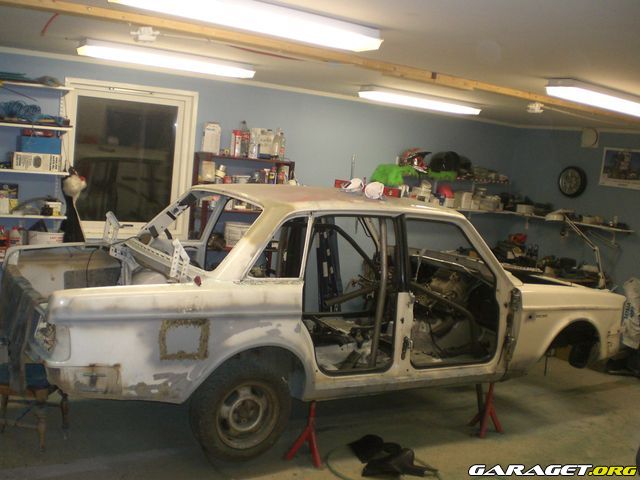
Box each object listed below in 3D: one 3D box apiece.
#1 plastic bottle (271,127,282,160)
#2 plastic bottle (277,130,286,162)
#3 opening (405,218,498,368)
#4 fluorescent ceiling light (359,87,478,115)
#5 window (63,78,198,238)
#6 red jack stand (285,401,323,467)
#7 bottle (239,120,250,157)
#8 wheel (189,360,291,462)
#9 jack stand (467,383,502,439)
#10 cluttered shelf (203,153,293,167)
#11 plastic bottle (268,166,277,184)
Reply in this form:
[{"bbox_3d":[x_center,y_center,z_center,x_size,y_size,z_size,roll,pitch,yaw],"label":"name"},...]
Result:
[{"bbox_3d":[-0.408,-0.905,6.590,0.075,0.270,0.075,6,7,-1],"label":"plastic bottle"},{"bbox_3d":[-0.360,-0.890,6.650,0.068,0.265,0.068,6,7,-1],"label":"plastic bottle"},{"bbox_3d":[0.903,0.359,4.737,0.860,0.970,0.180,2,8,-28],"label":"opening"},{"bbox_3d":[0.914,-1.241,6.295,1.250,0.090,0.180,1,8,-31],"label":"fluorescent ceiling light"},{"bbox_3d":[-1.626,-0.685,5.980,1.150,1.290,0.100,1,8,-34],"label":"window"},{"bbox_3d":[-0.096,1.164,4.259,0.220,0.390,0.220,2,8,-28],"label":"red jack stand"},{"bbox_3d":[-0.683,-0.922,6.401,0.085,0.325,0.085,6,7,-1],"label":"bottle"},{"bbox_3d":[-0.462,1.033,4.203,0.610,0.610,0.190,2,8,-28],"label":"wheel"},{"bbox_3d":[1.169,1.202,4.968,0.220,0.390,0.220,2,8,-28],"label":"jack stand"},{"bbox_3d":[-0.664,-0.746,6.435,0.880,0.050,0.280,1,8,-34],"label":"cluttered shelf"},{"bbox_3d":[-0.451,-0.591,6.645,0.060,0.190,0.060,1,8,-34],"label":"plastic bottle"}]

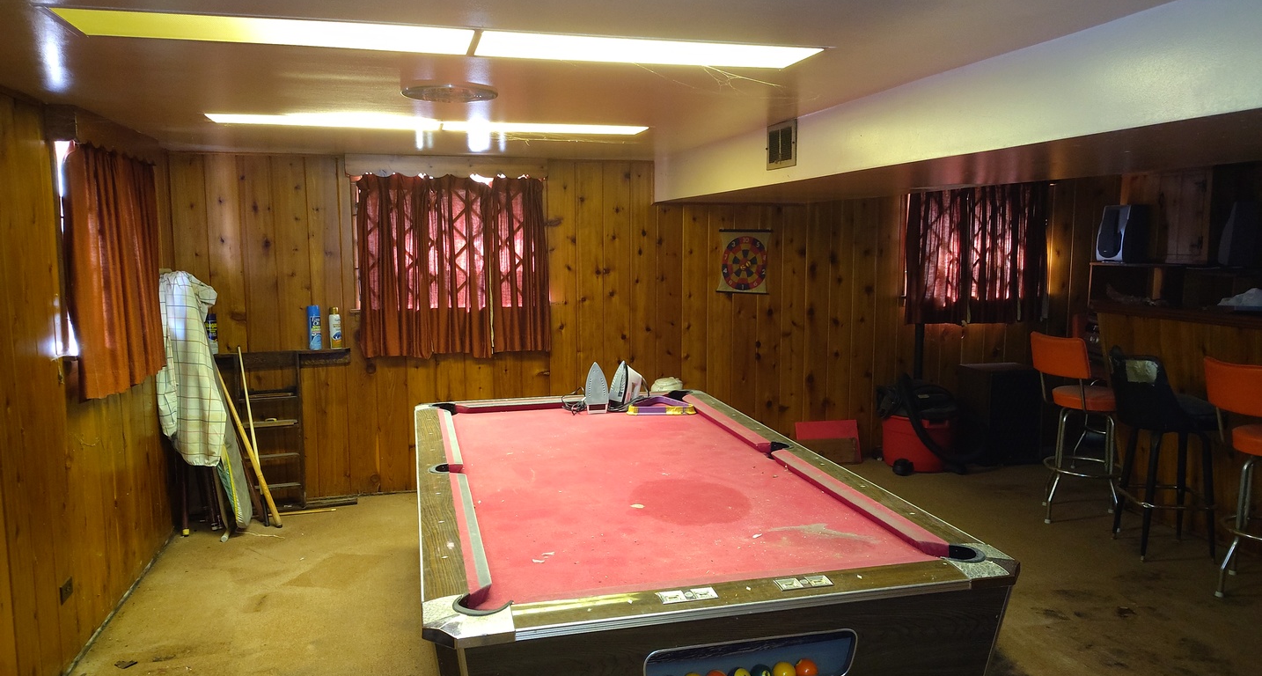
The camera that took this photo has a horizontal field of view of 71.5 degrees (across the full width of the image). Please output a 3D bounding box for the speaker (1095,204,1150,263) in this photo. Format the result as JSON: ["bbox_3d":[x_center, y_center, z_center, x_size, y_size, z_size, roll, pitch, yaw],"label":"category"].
[{"bbox_3d":[3.547,-0.748,6.302,0.270,0.415,0.240,-3,7,-22],"label":"speaker"}]

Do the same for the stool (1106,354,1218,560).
[{"bbox_3d":[2.719,0.581,4.463,0.420,1.020,0.410,-1,7,-4],"label":"stool"}]

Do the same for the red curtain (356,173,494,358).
[{"bbox_3d":[-1.237,-0.420,5.346,0.773,1.124,0.100,-2,7,-14],"label":"red curtain"}]

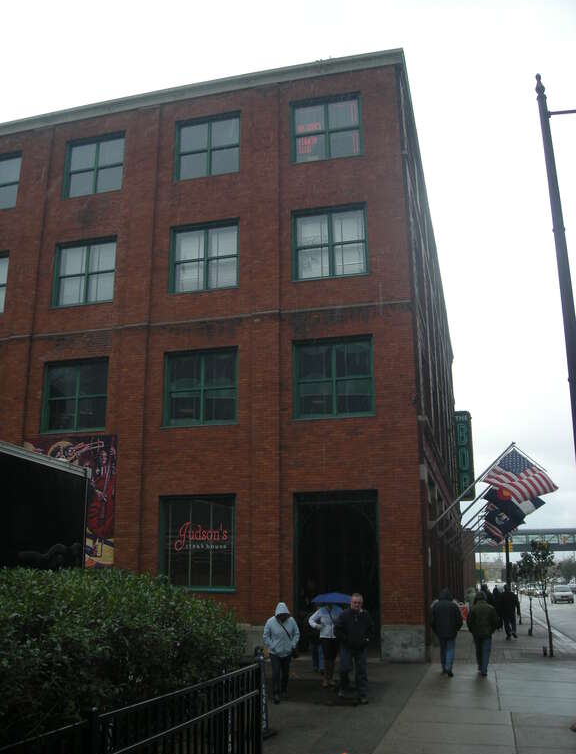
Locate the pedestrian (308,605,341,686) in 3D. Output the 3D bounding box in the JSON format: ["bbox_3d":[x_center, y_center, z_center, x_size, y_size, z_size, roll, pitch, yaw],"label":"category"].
[{"bbox_3d":[0.728,4.922,14.539,0.620,1.617,0.420,-1,-15,5],"label":"pedestrian"}]

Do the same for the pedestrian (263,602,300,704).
[{"bbox_3d":[-0.099,4.501,12.779,0.600,1.534,0.420,-1,-15,2],"label":"pedestrian"}]

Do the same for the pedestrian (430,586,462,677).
[{"bbox_3d":[3.246,5.275,16.133,0.640,1.740,0.420,-4,-15,13],"label":"pedestrian"}]

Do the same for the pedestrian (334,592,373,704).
[{"bbox_3d":[1.038,4.285,12.300,0.600,1.720,0.500,-2,-15,9],"label":"pedestrian"}]

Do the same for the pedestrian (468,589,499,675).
[{"bbox_3d":[3.807,5.001,15.200,0.630,1.700,0.480,-4,-15,14],"label":"pedestrian"}]

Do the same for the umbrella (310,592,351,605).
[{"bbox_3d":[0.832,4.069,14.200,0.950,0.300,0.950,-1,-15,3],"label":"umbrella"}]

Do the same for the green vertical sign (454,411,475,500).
[{"bbox_3d":[9.159,4.073,40.292,0.950,4.600,0.400,-4,-15,14],"label":"green vertical sign"}]

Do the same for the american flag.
[{"bbox_3d":[6.515,3.033,21.825,1.289,1.586,0.400,-45,-20,0],"label":"american flag"}]

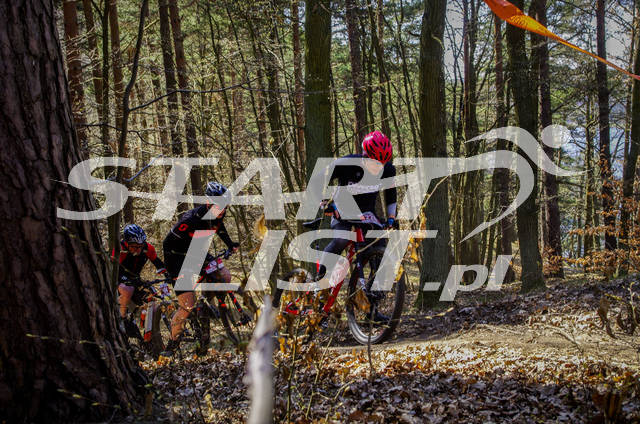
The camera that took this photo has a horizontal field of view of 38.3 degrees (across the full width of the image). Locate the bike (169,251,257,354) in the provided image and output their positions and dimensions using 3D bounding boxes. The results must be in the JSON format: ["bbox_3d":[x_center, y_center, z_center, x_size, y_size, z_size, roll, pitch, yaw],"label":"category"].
[{"bbox_3d":[-1.030,0.931,8.718,0.700,1.060,1.840,-20,1,-32],"label":"bike"}]

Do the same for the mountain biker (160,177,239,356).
[{"bbox_3d":[-1.105,0.527,8.600,0.620,1.580,0.820,-6,6,-33],"label":"mountain biker"}]

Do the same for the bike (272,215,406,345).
[{"bbox_3d":[0.109,0.562,7.289,0.700,1.060,1.840,10,-16,-30],"label":"bike"}]

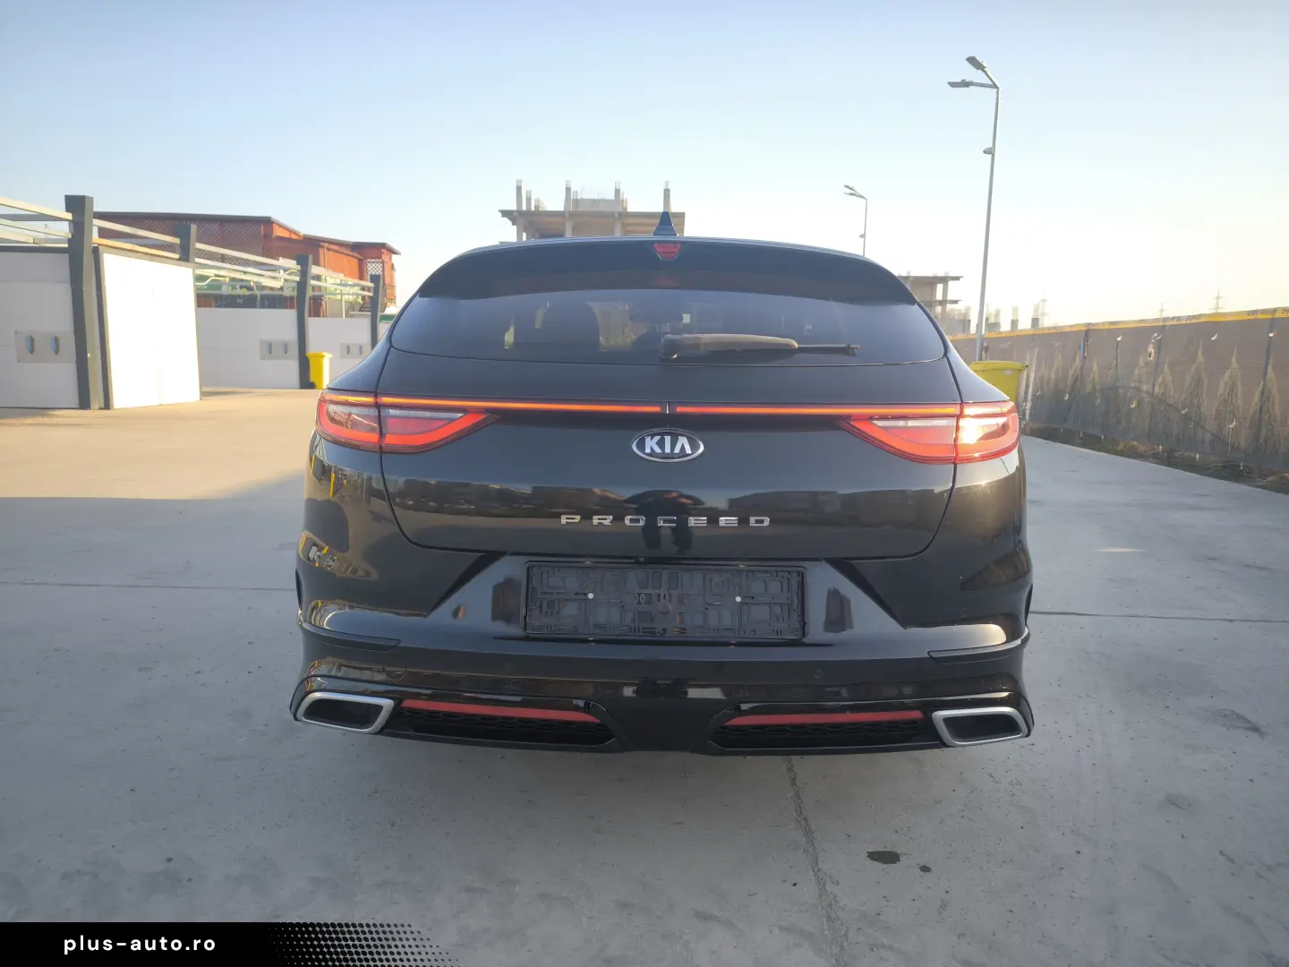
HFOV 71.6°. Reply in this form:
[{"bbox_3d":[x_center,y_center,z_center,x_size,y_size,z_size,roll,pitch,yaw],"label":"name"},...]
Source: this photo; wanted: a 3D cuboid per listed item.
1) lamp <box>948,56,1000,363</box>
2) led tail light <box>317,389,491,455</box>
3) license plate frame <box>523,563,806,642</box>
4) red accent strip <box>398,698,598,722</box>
[{"bbox_3d":[5.770,-4.213,16.117,0.900,6.183,1.550,2,8,4],"label":"lamp"},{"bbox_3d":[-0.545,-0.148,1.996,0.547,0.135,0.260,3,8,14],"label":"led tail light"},{"bbox_3d":[0.039,0.223,1.680,0.530,0.141,0.025,1,3,0],"label":"license plate frame"},{"bbox_3d":[-0.296,0.462,1.819,0.412,0.020,0.035,2,8,6],"label":"red accent strip"}]

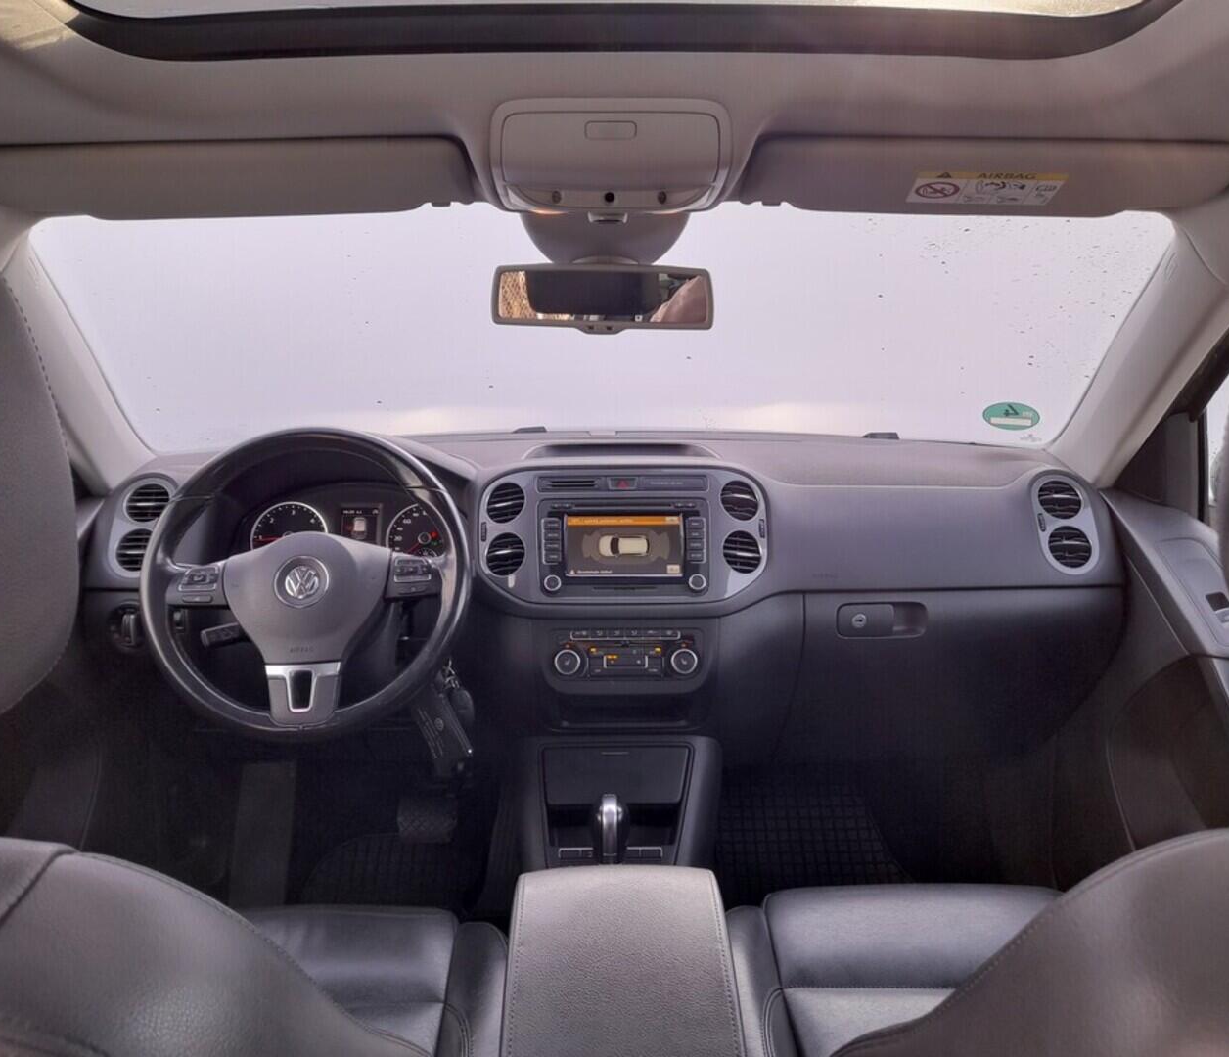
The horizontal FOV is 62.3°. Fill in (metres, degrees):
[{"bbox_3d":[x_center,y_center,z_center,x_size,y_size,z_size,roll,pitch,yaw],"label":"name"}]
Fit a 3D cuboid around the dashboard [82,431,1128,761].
[{"bbox_3d":[-0.012,0.102,1.480,1.420,0.410,0.480,0,13,0],"label":"dashboard"}]

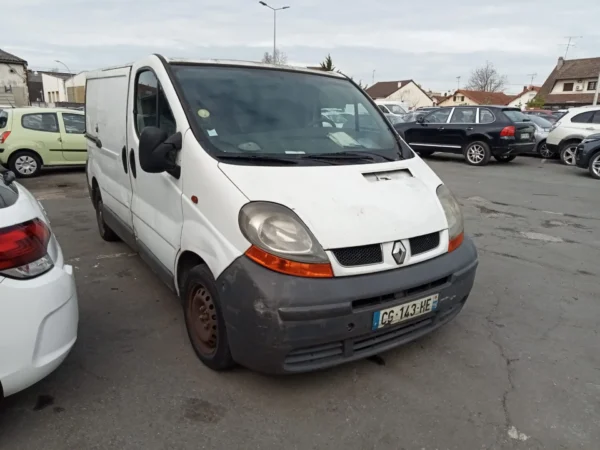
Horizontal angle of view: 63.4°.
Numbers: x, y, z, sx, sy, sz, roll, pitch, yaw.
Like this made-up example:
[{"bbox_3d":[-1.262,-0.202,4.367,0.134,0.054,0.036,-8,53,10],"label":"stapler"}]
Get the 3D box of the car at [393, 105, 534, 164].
[{"bbox_3d":[5.003,-2.961,15.745,1.930,1.700,4.780,-10,18,-39],"label":"car"}]

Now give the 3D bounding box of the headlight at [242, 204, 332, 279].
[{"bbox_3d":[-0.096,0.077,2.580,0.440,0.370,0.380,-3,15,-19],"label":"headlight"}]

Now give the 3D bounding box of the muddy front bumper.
[{"bbox_3d":[0.463,0.402,3.016,1.860,0.620,0.600,-8,17,-33],"label":"muddy front bumper"}]

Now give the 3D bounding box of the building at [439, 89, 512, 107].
[{"bbox_3d":[34.318,-22.779,92.695,13.224,5.197,9.257,-7,16,-33],"label":"building"}]

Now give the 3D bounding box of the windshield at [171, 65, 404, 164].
[{"bbox_3d":[0.015,-0.785,3.459,1.600,0.180,1.124,-8,53,-33],"label":"windshield"}]

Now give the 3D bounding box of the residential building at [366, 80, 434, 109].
[{"bbox_3d":[12.821,-17.085,66.993,7.142,5.214,8.970,-3,15,-19],"label":"residential building"}]

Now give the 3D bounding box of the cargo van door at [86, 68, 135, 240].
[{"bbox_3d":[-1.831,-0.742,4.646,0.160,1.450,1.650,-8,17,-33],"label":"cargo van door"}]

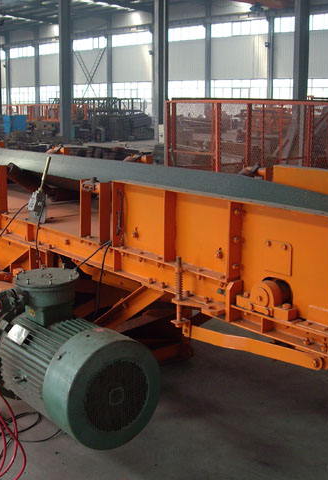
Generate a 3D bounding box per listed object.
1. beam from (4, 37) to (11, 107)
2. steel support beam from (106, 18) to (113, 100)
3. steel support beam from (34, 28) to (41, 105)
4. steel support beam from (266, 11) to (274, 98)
[{"bbox_3d":[-16.257,-17.249,73.446,0.400,8.700,0.270,-10,15,-40],"label":"beam"},{"bbox_3d":[-4.643,-14.745,60.153,0.400,8.700,0.270,-10,15,-40],"label":"steel support beam"},{"bbox_3d":[-12.438,-16.430,69.047,0.400,8.700,0.270,-10,15,-40],"label":"steel support beam"},{"bbox_3d":[7.108,-11.864,46.906,0.400,8.200,0.270,-10,15,-40],"label":"steel support beam"}]

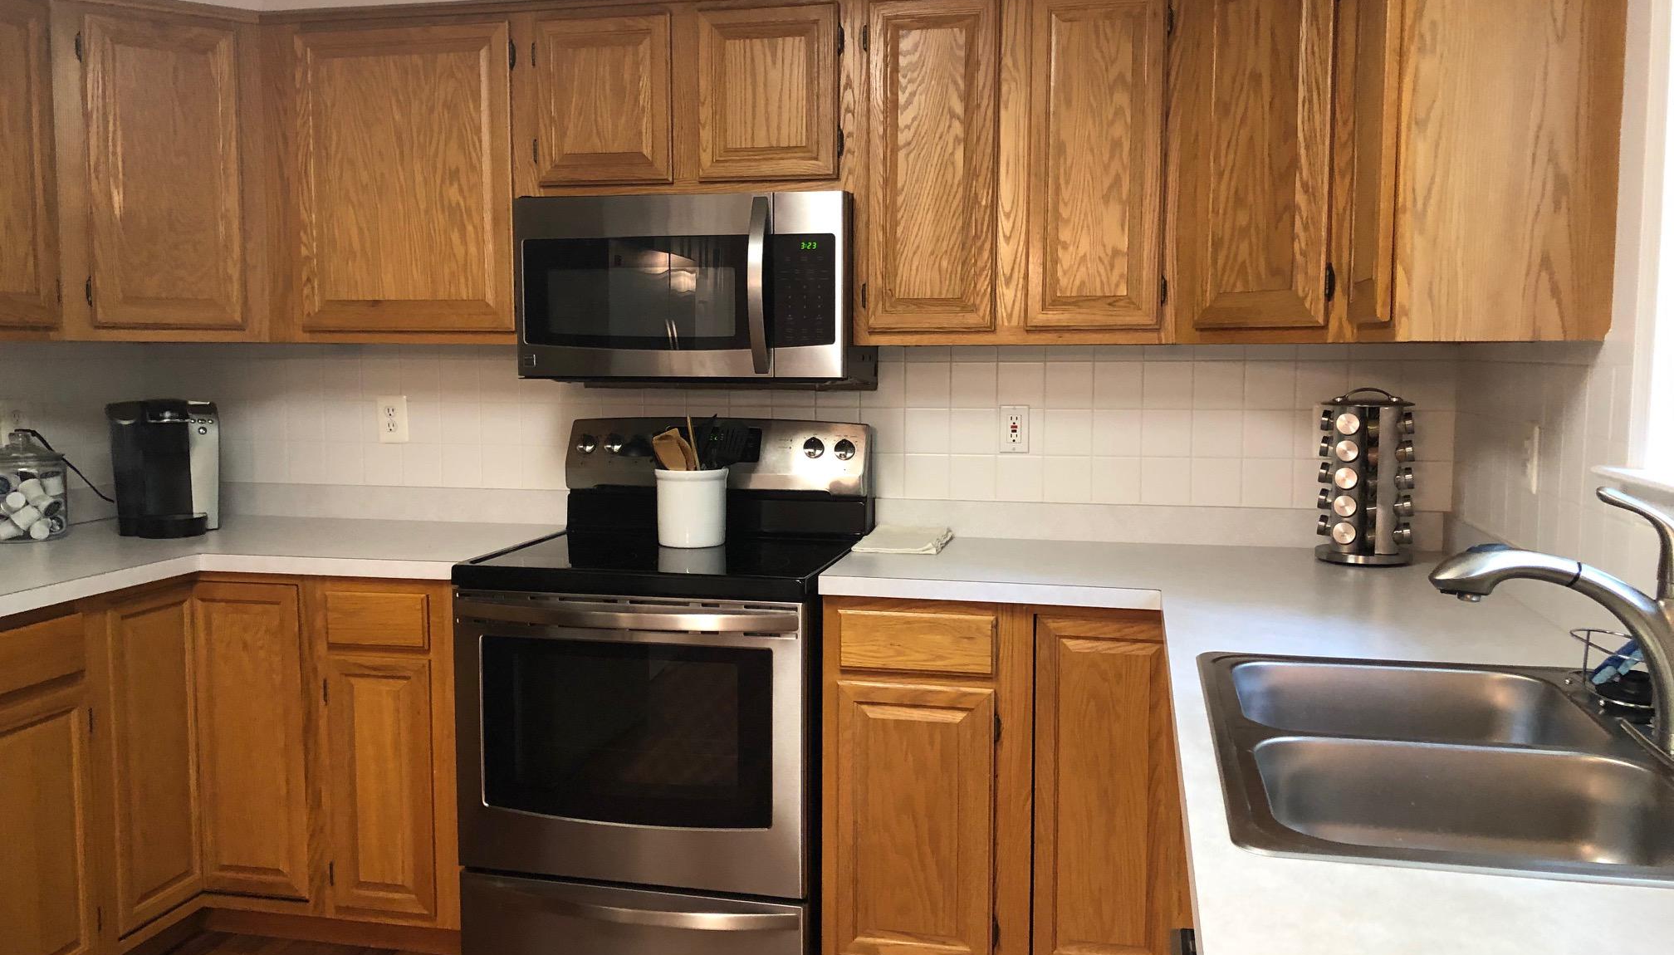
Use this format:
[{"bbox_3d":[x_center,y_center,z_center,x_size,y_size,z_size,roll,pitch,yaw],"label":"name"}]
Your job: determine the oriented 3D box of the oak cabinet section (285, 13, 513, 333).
[{"bbox_3d":[-1.004,-0.711,3.307,0.650,0.771,0.335,1,5,12],"label":"oak cabinet section"}]

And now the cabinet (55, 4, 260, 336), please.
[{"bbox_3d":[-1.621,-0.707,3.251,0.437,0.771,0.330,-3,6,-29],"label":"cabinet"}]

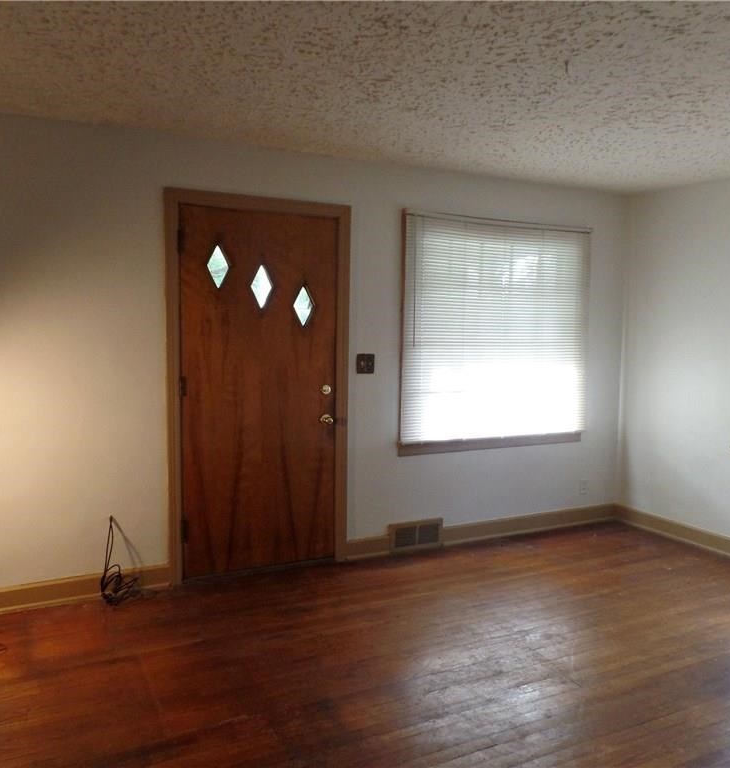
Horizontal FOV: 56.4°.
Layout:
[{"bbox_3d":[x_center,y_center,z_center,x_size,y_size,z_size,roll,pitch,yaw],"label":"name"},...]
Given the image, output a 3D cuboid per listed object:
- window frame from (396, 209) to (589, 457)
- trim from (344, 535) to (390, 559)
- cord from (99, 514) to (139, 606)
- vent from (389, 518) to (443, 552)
[{"bbox_3d":[0.893,-0.323,4.544,1.510,1.530,0.090,-2,6,-26],"label":"window frame"},{"bbox_3d":[0.013,1.017,4.237,0.310,0.145,0.030,-2,6,-26],"label":"trim"},{"bbox_3d":[-1.280,0.922,3.538,0.200,0.440,0.140,-2,6,-26],"label":"cord"},{"bbox_3d":[0.333,0.974,4.377,0.395,0.190,0.050,-2,6,-26],"label":"vent"}]

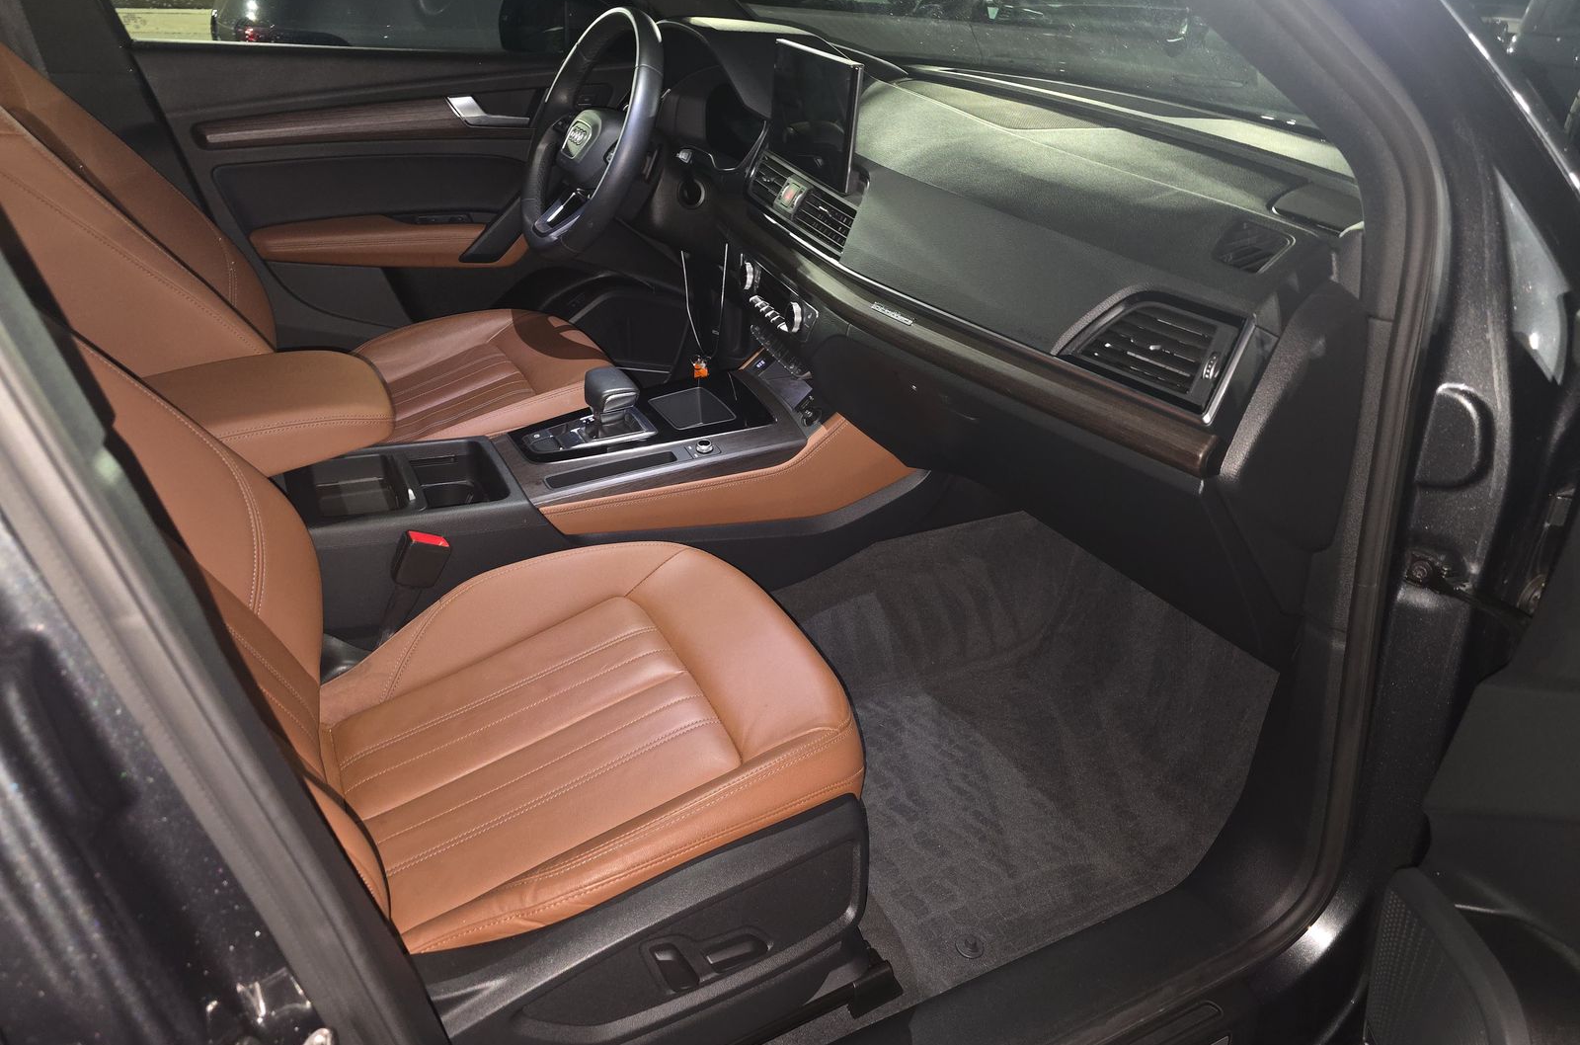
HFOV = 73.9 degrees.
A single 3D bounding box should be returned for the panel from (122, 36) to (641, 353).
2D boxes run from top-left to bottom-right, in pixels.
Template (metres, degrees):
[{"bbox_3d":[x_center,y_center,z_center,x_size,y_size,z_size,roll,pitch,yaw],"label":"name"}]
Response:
[{"bbox_3d":[-0.586,-0.492,1.863,0.900,0.670,0.150,-14,34,-27],"label":"panel"}]

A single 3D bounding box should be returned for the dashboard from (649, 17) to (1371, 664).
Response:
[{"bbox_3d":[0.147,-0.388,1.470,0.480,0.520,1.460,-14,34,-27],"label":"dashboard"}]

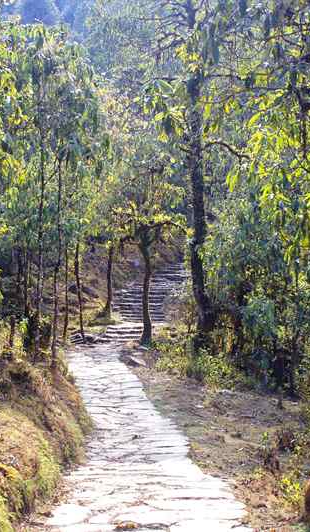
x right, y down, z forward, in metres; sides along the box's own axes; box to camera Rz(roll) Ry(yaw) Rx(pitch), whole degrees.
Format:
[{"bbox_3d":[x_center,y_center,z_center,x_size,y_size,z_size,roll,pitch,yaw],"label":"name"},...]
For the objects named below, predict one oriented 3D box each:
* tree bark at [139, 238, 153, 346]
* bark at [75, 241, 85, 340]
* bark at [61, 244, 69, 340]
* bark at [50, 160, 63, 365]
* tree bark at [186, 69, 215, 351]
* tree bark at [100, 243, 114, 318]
[{"bbox_3d":[-0.167,0.520,18.300,0.267,2.119,0.261,0,0,0],"label":"tree bark"},{"bbox_3d":[-1.518,0.499,19.000,0.198,2.038,0.163,0,0,0],"label":"bark"},{"bbox_3d":[-1.728,0.512,18.000,0.150,1.853,0.139,0,0,0],"label":"bark"},{"bbox_3d":[-1.479,-0.053,14.000,0.204,3.063,0.179,0,0,0],"label":"bark"},{"bbox_3d":[0.854,-1.060,17.500,0.546,5.142,0.507,0,0,0],"label":"tree bark"},{"bbox_3d":[-1.170,0.350,22.500,0.328,1.834,0.270,0,0,0],"label":"tree bark"}]

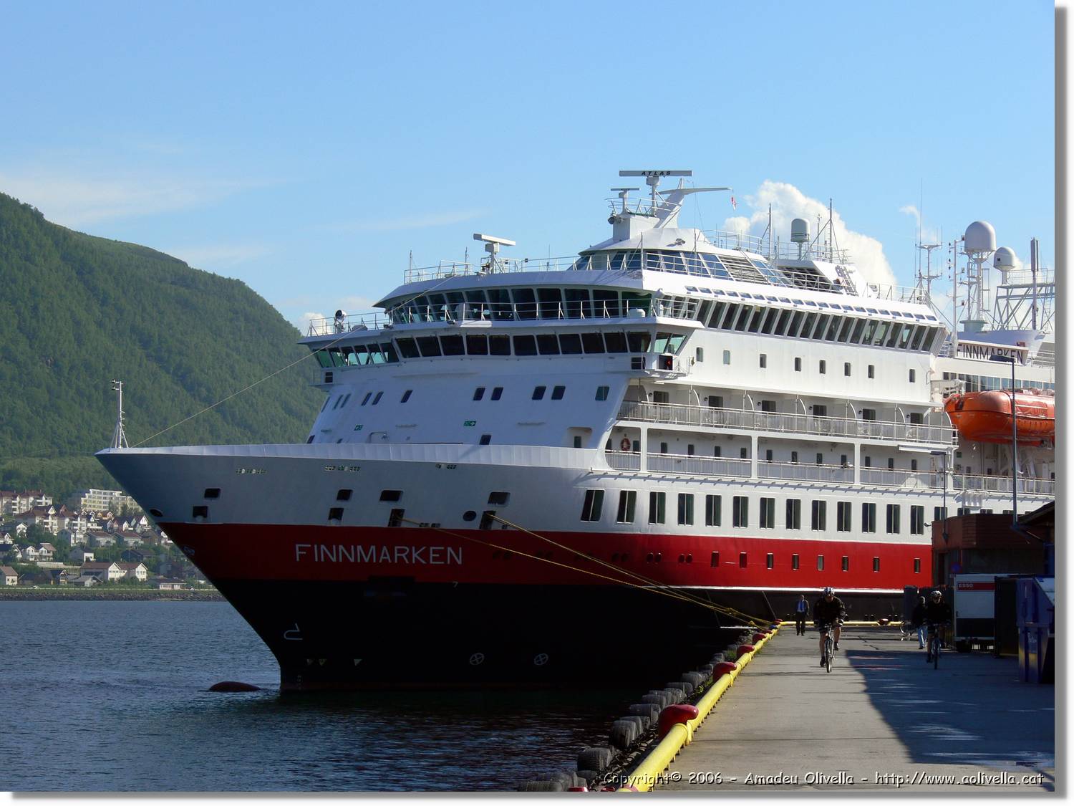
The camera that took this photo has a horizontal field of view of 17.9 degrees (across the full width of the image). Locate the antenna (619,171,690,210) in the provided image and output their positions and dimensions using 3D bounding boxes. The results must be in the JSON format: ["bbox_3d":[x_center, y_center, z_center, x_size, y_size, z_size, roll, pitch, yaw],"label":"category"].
[{"bbox_3d":[6.815,-12.166,195.211,4.150,2.300,0.600,0,-3,8],"label":"antenna"}]

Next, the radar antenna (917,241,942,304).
[{"bbox_3d":[24.481,-8.117,213.000,1.800,3.800,0.700,-2,-4,42],"label":"radar antenna"}]

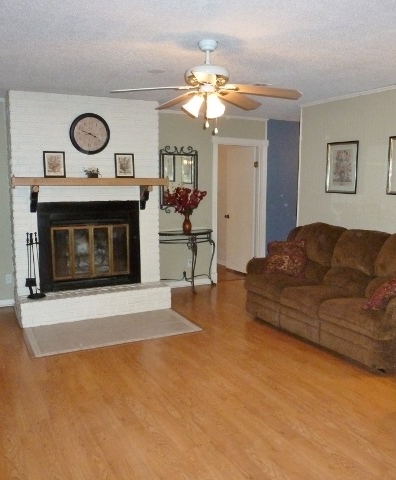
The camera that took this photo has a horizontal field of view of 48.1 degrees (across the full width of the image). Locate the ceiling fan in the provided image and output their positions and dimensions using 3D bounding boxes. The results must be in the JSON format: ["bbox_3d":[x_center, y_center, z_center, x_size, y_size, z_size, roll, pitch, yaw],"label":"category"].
[{"bbox_3d":[0.064,-1.017,2.844,1.250,0.490,1.220,1,8,1],"label":"ceiling fan"}]

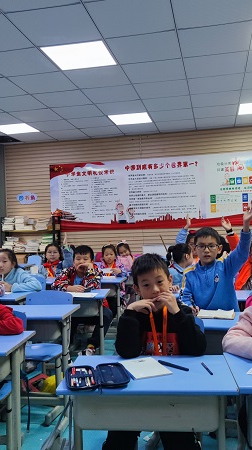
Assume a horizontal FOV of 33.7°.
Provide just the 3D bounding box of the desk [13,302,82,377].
[{"bbox_3d":[-0.652,0.936,2.801,0.600,0.715,0.400,-2,0,12],"label":"desk"}]

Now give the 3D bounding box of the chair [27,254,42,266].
[{"bbox_3d":[-1.402,0.904,6.433,0.380,0.820,0.430,-2,0,24],"label":"chair"}]

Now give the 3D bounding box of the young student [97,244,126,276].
[{"bbox_3d":[-0.142,0.726,4.173,0.440,1.050,0.580,-2,0,5],"label":"young student"}]

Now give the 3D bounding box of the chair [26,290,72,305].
[{"bbox_3d":[-0.627,0.893,2.949,0.380,0.800,0.460,-2,0,12],"label":"chair"}]

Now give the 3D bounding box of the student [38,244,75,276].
[{"bbox_3d":[-0.731,0.731,4.303,0.440,1.075,0.580,-2,0,1],"label":"student"}]

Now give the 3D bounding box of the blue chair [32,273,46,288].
[{"bbox_3d":[-0.973,0.886,3.963,0.380,0.810,0.430,-2,0,12],"label":"blue chair"}]

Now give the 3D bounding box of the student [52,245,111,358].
[{"bbox_3d":[-0.360,0.725,3.746,0.470,1.100,0.640,-2,0,4],"label":"student"}]

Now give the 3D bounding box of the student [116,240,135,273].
[{"bbox_3d":[-0.024,0.716,4.873,0.420,1.050,0.580,-2,0,5],"label":"student"}]

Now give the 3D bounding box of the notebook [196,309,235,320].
[{"bbox_3d":[0.535,0.528,2.444,0.215,0.025,0.190,-2,0,12],"label":"notebook"}]

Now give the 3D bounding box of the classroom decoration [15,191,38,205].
[{"bbox_3d":[-1.800,-0.502,7.542,0.410,0.250,0.020,-2,0,12],"label":"classroom decoration"}]

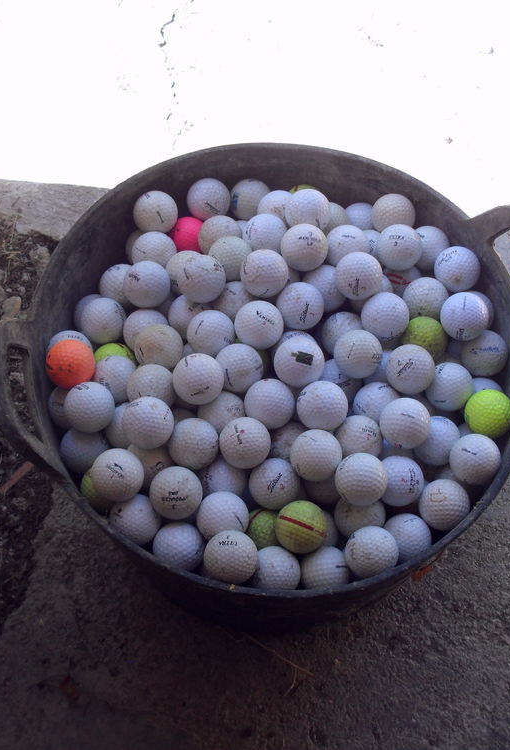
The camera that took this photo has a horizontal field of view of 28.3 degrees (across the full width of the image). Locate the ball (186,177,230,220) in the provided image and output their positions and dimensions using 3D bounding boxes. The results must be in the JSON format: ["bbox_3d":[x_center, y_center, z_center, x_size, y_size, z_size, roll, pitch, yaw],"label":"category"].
[{"bbox_3d":[-0.045,-0.173,0.999,0.043,0.043,0.043,0,65,-5],"label":"ball"}]

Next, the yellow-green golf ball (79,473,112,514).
[{"bbox_3d":[-0.127,0.098,0.867,0.043,0.043,0.043,0,64,-4],"label":"yellow-green golf ball"}]

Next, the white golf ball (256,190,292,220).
[{"bbox_3d":[0.024,-0.157,0.976,0.043,0.043,0.043,0,62,-1],"label":"white golf ball"}]

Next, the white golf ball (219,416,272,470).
[{"bbox_3d":[-0.008,0.056,0.841,0.043,0.043,0.043,0,64,-4],"label":"white golf ball"}]

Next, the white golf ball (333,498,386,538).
[{"bbox_3d":[0.089,0.119,0.857,0.043,0.043,0.043,1,62,-1],"label":"white golf ball"}]

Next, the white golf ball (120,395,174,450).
[{"bbox_3d":[-0.089,0.039,0.838,0.043,0.043,0.043,0,64,-4],"label":"white golf ball"}]

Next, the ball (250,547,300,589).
[{"bbox_3d":[0.017,0.168,0.862,0.043,0.043,0.043,1,62,-1],"label":"ball"}]

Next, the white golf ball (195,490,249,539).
[{"bbox_3d":[-0.026,0.117,0.831,0.043,0.043,0.043,2,64,-4],"label":"white golf ball"}]

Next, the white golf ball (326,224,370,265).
[{"bbox_3d":[0.089,-0.123,0.973,0.043,0.043,0.043,1,64,-2],"label":"white golf ball"}]

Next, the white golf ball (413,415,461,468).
[{"bbox_3d":[0.159,0.058,0.887,0.043,0.043,0.043,1,62,-1],"label":"white golf ball"}]

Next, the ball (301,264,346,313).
[{"bbox_3d":[0.065,-0.079,0.927,0.043,0.043,0.043,0,62,-1],"label":"ball"}]

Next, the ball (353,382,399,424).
[{"bbox_3d":[0.107,0.028,0.881,0.043,0.043,0.043,1,62,-1],"label":"ball"}]

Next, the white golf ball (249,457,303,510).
[{"bbox_3d":[0.017,0.092,0.849,0.043,0.043,0.043,1,62,-1],"label":"white golf ball"}]

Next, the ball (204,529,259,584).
[{"bbox_3d":[-0.019,0.145,0.802,0.043,0.043,0.043,2,64,-4],"label":"ball"}]

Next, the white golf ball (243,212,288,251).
[{"bbox_3d":[0.010,-0.131,0.955,0.043,0.043,0.043,0,62,-1],"label":"white golf ball"}]

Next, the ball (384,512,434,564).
[{"bbox_3d":[0.131,0.141,0.872,0.043,0.043,0.043,2,64,-3],"label":"ball"}]

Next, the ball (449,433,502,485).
[{"bbox_3d":[0.187,0.072,0.860,0.043,0.043,0.043,2,64,-4],"label":"ball"}]

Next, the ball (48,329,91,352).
[{"bbox_3d":[-0.172,-0.020,0.939,0.043,0.043,0.043,0,59,0],"label":"ball"}]

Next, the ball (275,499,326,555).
[{"bbox_3d":[0.038,0.123,0.818,0.043,0.043,0.043,0,62,-1],"label":"ball"}]

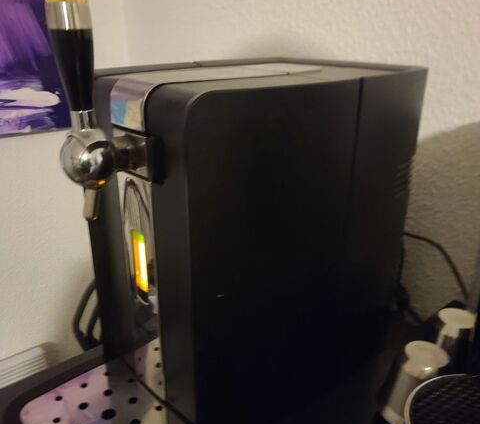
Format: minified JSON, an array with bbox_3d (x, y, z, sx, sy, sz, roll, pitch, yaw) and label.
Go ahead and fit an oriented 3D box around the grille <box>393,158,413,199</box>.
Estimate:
[{"bbox_3d":[0.205,-0.041,0.585,0.013,0.050,0.050,17,27,36],"label":"grille"}]

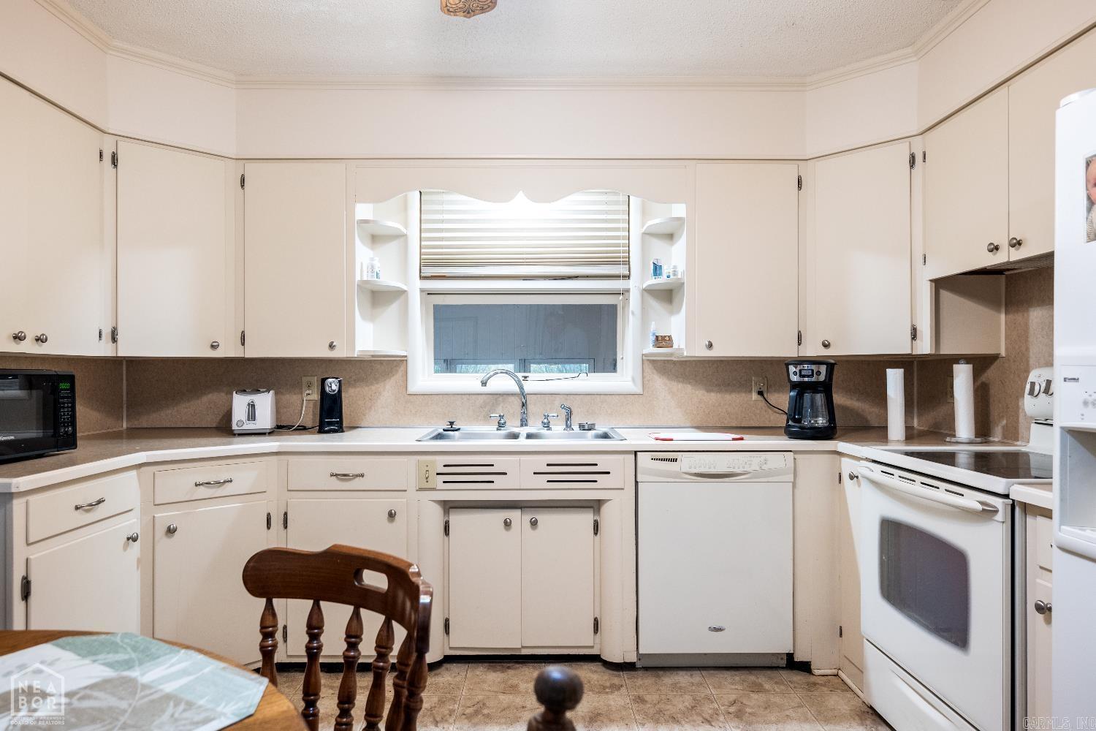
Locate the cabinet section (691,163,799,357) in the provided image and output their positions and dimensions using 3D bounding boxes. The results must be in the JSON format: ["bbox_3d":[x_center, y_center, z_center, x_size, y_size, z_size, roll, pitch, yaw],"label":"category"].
[{"bbox_3d":[0.847,-0.450,3.150,0.449,0.830,0.300,0,-1,-1],"label":"cabinet section"}]

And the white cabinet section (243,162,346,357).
[{"bbox_3d":[-1.085,-0.449,3.150,0.435,0.831,0.300,0,-1,-1],"label":"white cabinet section"}]

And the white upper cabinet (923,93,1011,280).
[{"bbox_3d":[1.588,-0.603,2.420,0.310,0.550,0.470,0,0,-1],"label":"white upper cabinet"}]

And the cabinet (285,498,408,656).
[{"bbox_3d":[-0.784,0.818,2.975,0.467,0.608,0.550,0,0,-1],"label":"cabinet"}]

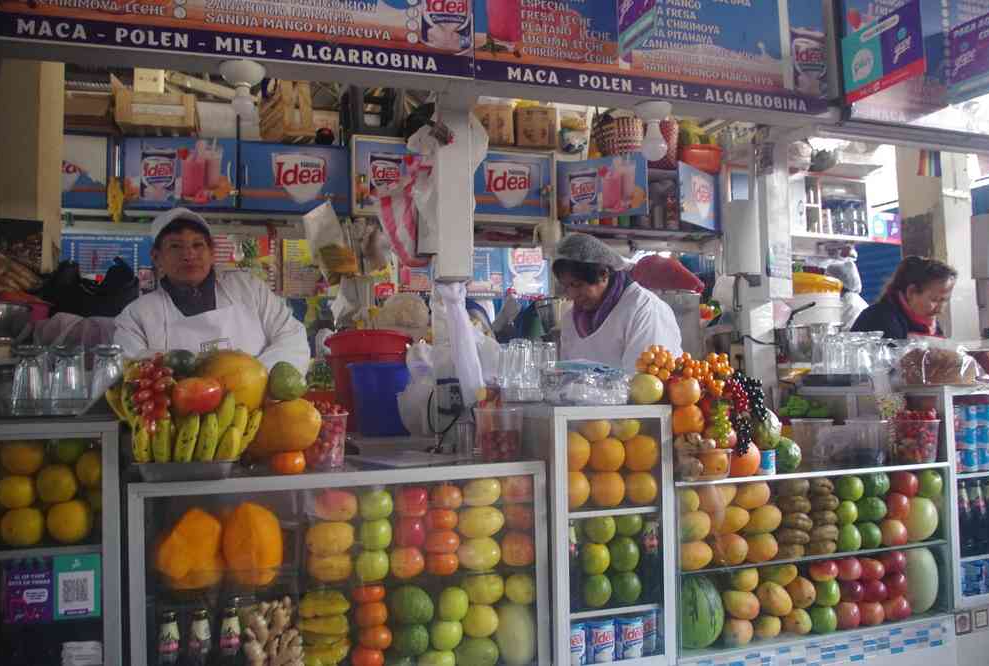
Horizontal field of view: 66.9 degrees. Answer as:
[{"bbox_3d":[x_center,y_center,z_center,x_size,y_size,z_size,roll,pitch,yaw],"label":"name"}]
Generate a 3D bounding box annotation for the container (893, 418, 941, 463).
[{"bbox_3d":[1.353,0.348,2.400,0.152,0.135,0.152,0,-1,-19],"label":"container"}]

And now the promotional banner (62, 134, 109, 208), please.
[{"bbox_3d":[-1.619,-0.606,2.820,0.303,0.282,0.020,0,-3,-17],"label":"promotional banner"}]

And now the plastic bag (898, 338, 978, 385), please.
[{"bbox_3d":[1.508,0.099,2.550,0.280,0.150,0.200,0,-1,-19],"label":"plastic bag"}]

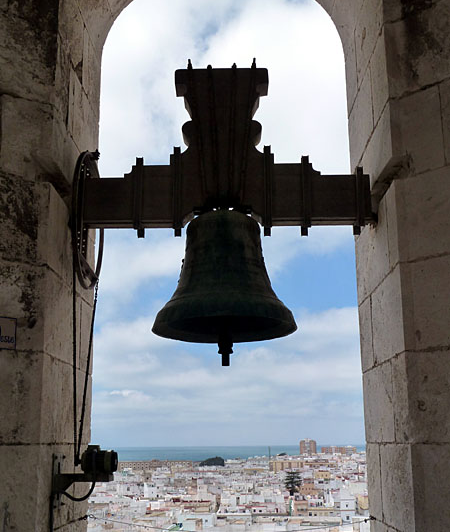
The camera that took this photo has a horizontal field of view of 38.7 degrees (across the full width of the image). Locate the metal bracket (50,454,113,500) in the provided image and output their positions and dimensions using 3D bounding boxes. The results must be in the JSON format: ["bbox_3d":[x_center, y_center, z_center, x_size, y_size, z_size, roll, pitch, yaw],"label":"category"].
[{"bbox_3d":[-0.926,1.386,4.198,0.374,0.320,0.220,-1,-16,1],"label":"metal bracket"}]

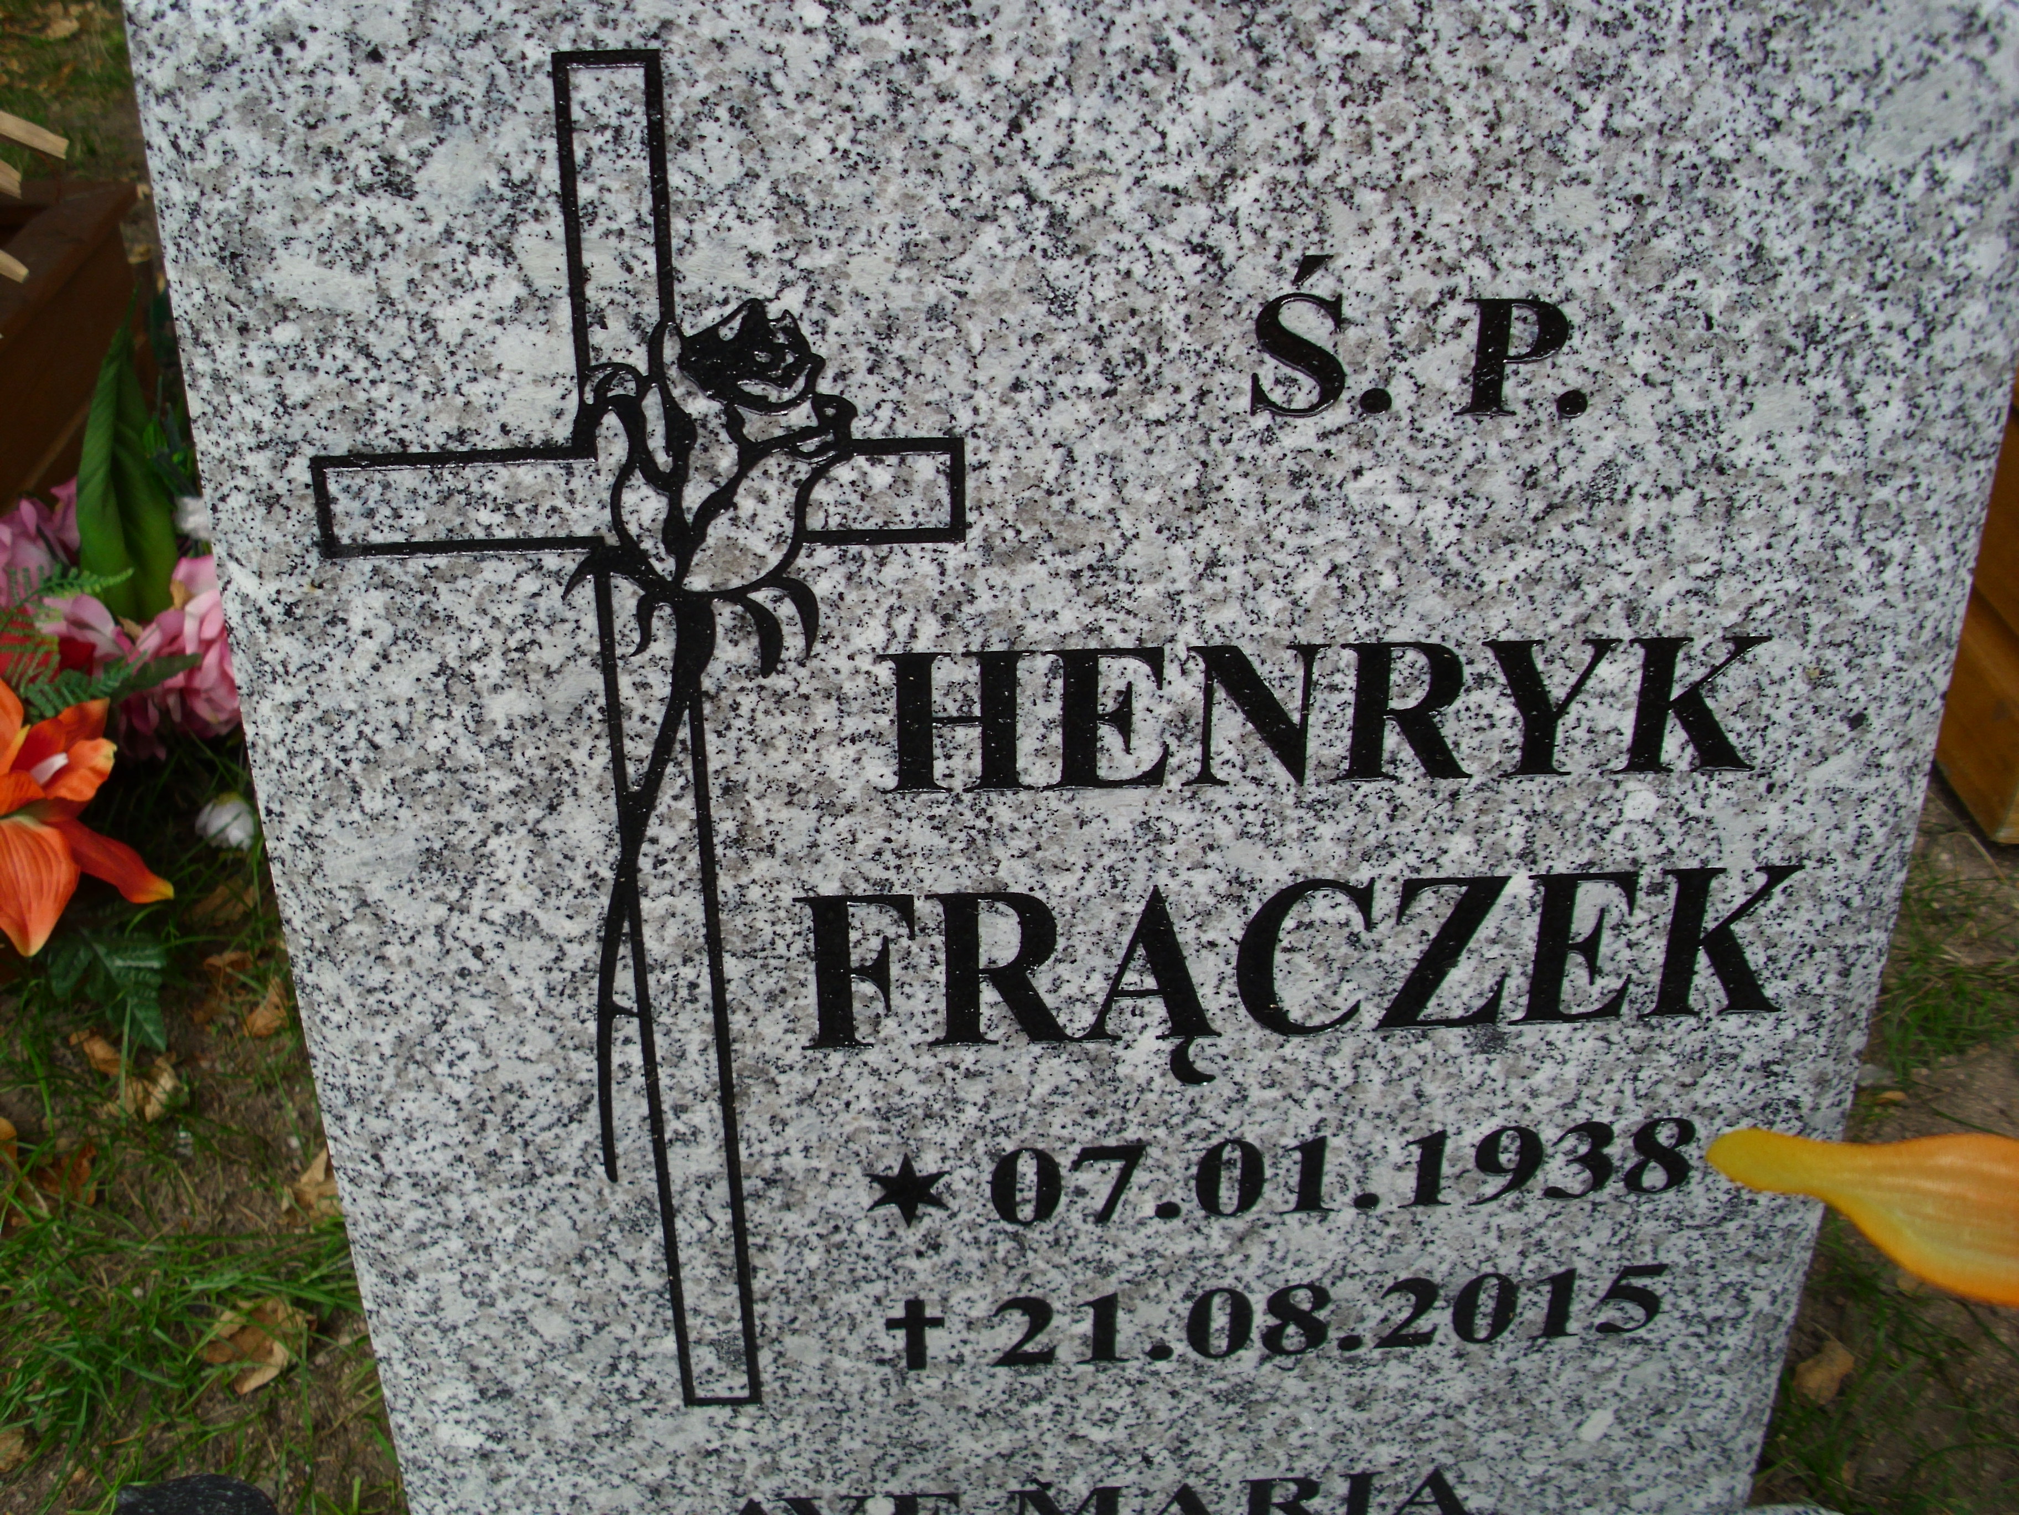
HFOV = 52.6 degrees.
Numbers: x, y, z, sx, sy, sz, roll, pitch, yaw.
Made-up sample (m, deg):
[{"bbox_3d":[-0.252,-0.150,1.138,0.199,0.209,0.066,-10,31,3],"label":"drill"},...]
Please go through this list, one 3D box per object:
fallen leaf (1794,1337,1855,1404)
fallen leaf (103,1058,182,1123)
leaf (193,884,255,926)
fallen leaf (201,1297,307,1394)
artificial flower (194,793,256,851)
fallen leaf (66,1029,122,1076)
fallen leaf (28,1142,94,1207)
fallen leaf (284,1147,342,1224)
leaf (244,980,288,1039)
[{"bbox_3d":[0.407,0.307,1.021,0.042,0.013,0.026,-21,36,-34],"label":"fallen leaf"},{"bbox_3d":[-0.503,0.193,1.198,0.032,0.018,0.047,6,29,10],"label":"fallen leaf"},{"bbox_3d":[-0.525,0.097,1.374,0.032,0.014,0.042,0,29,-1],"label":"leaf"},{"bbox_3d":[-0.377,0.291,1.023,0.050,0.020,0.046,18,33,27],"label":"fallen leaf"},{"bbox_3d":[-0.533,0.045,1.389,0.042,0.038,0.042,1,29,0],"label":"artificial flower"},{"bbox_3d":[-0.547,0.178,1.228,0.052,0.014,0.021,18,34,29],"label":"fallen leaf"},{"bbox_3d":[-0.521,0.234,1.124,0.033,0.017,0.044,-14,32,-25],"label":"fallen leaf"},{"bbox_3d":[-0.377,0.234,1.127,0.039,0.018,0.040,5,29,7],"label":"fallen leaf"},{"bbox_3d":[-0.457,0.156,1.271,0.028,0.014,0.046,4,29,6],"label":"leaf"}]

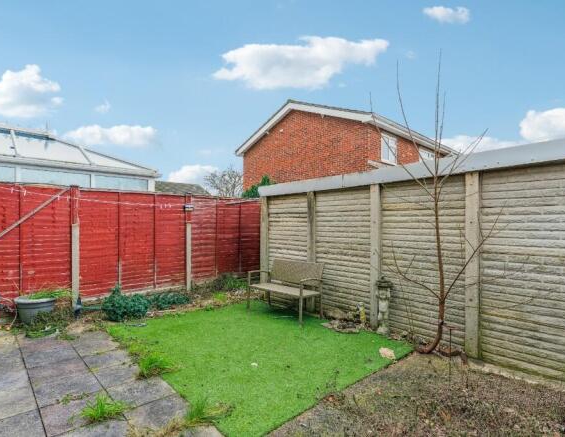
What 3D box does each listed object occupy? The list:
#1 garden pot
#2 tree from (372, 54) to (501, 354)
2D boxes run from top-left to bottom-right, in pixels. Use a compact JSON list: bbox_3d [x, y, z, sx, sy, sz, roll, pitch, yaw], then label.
[{"bbox_3d":[-3.741,1.379,4.671,0.500,0.310,0.500,1,-1,-39],"label":"garden pot"},{"bbox_3d":[1.787,-0.205,3.590,1.420,3.434,1.150,0,-1,0],"label":"tree"}]

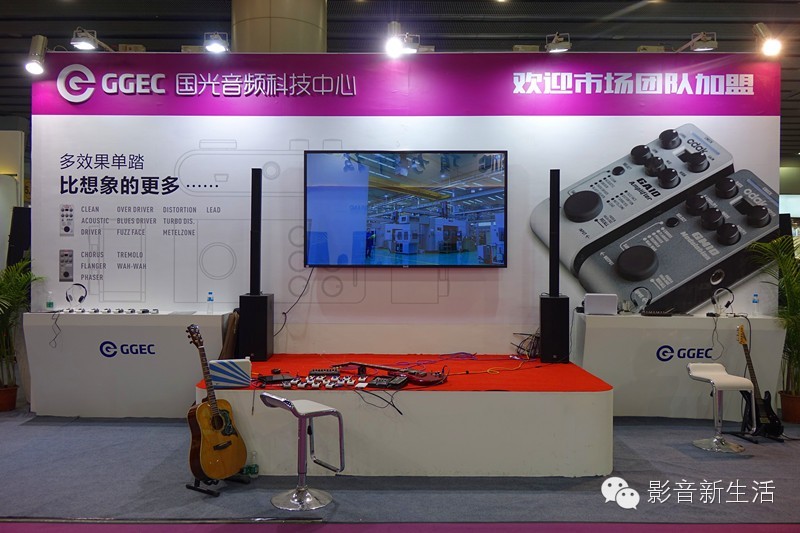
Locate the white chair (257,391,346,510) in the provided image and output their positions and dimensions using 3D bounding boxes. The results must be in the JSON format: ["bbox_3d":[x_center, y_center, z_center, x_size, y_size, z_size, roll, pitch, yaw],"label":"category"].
[{"bbox_3d":[-0.608,1.126,4.166,0.405,0.660,0.385,0,0,-38],"label":"white chair"}]

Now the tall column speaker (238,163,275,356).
[{"bbox_3d":[-1.355,-0.020,6.340,0.260,1.800,0.360,0,0,0],"label":"tall column speaker"}]

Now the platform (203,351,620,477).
[{"bbox_3d":[0.042,1.163,5.620,2.920,0.595,1.970,0,0,1],"label":"platform"}]

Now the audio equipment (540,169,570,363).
[{"bbox_3d":[1.449,-0.011,6.270,0.265,1.770,0.430,0,0,12],"label":"audio equipment"}]

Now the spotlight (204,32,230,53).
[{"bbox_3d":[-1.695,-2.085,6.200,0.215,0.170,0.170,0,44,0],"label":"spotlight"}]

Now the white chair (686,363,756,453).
[{"bbox_3d":[2.640,1.158,5.504,0.385,0.636,0.405,0,0,-10],"label":"white chair"}]

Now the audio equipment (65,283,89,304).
[{"bbox_3d":[-3.115,0.262,6.420,0.175,0.188,0.080,0,0,0],"label":"audio equipment"}]

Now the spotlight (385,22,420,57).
[{"bbox_3d":[0.020,-2.050,6.050,0.310,0.280,0.250,0,44,0],"label":"spotlight"}]

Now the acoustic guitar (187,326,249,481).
[{"bbox_3d":[-1.283,0.888,4.425,0.115,1.035,0.400,-24,-16,35],"label":"acoustic guitar"}]

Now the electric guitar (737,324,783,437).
[{"bbox_3d":[3.070,0.965,5.750,0.320,0.980,0.080,-2,-19,-19],"label":"electric guitar"}]

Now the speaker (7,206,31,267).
[{"bbox_3d":[-4.020,-0.290,7.300,0.370,0.700,0.370,0,0,27],"label":"speaker"}]

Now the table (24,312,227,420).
[{"bbox_3d":[-2.575,0.944,6.440,1.870,1.000,0.460,0,0,3],"label":"table"}]

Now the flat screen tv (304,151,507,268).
[{"bbox_3d":[0.061,-0.561,6.560,1.985,1.156,0.080,0,0,0],"label":"flat screen tv"}]

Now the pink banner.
[{"bbox_3d":[0.064,-1.818,6.650,7.450,0.632,0.070,0,0,1],"label":"pink banner"}]

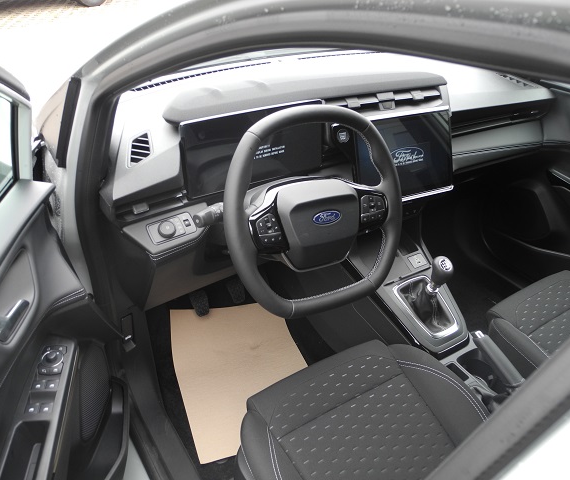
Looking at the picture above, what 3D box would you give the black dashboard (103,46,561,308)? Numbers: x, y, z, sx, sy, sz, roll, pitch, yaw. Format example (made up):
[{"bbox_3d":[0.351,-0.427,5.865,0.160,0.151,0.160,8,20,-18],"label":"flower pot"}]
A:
[{"bbox_3d":[0.172,-0.239,1.372,1.380,0.420,0.470,-16,33,-30],"label":"black dashboard"}]

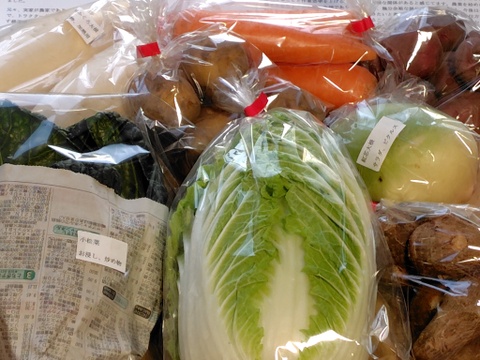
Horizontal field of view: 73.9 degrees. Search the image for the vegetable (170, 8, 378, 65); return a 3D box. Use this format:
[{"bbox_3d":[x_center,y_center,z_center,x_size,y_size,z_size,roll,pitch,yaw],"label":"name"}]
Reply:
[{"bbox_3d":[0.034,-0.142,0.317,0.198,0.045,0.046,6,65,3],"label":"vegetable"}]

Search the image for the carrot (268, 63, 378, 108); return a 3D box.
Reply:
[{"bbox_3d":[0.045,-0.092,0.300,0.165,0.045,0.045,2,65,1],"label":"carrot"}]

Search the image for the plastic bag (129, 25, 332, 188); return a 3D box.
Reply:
[{"bbox_3d":[-0.008,-0.066,0.270,0.152,0.080,0.125,0,65,0],"label":"plastic bag"}]

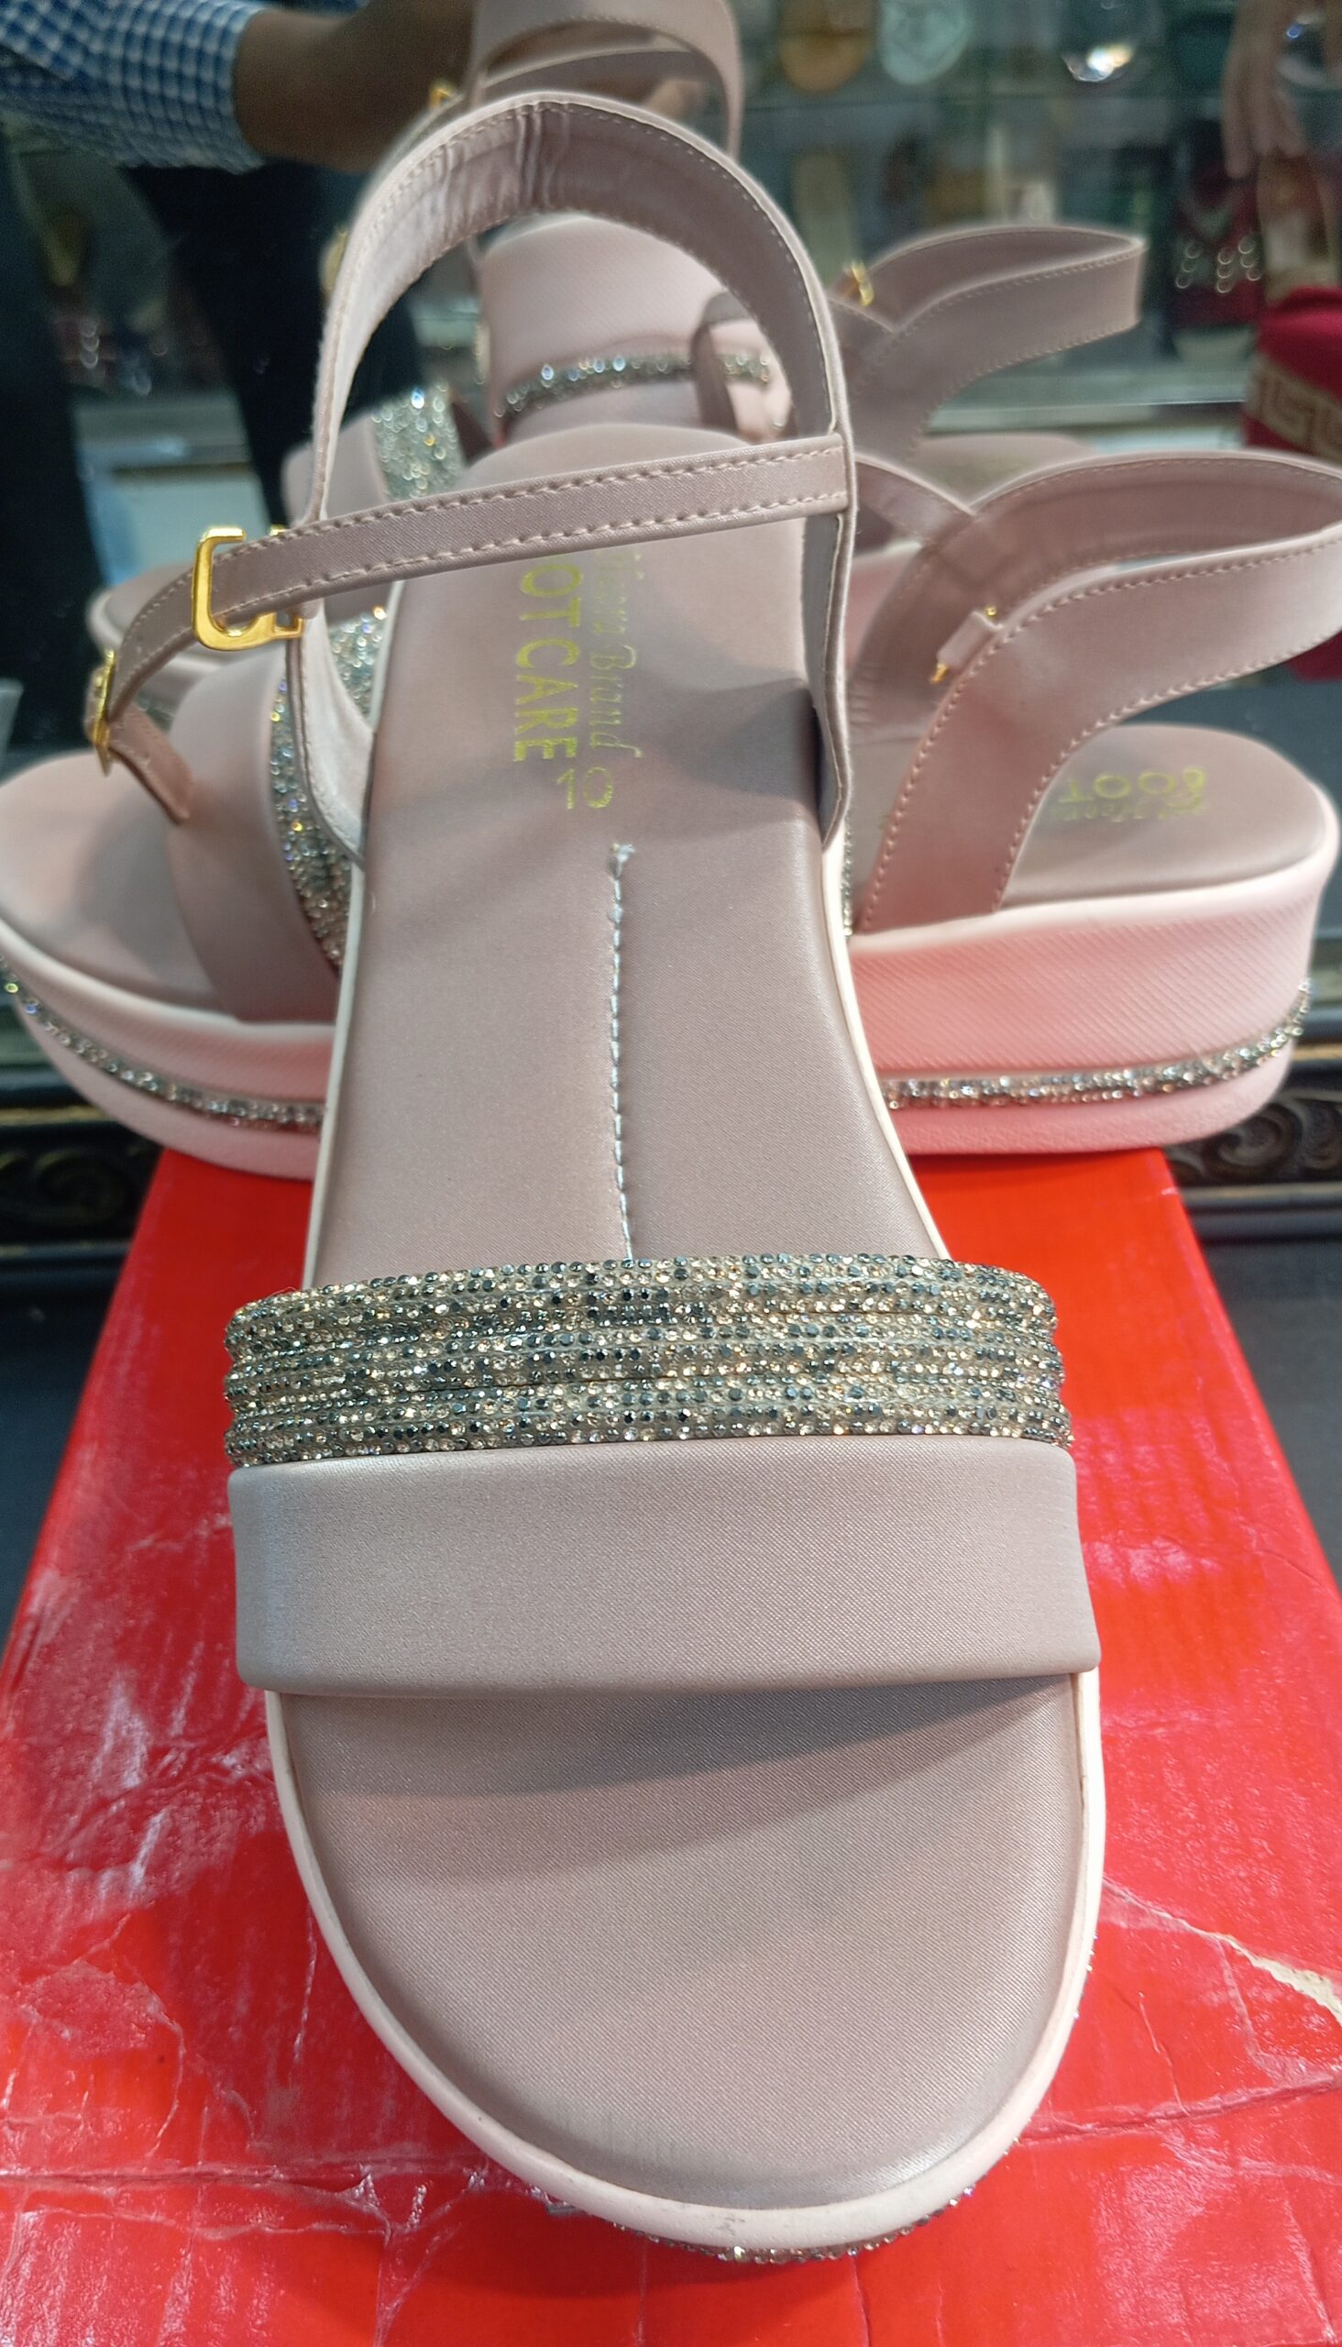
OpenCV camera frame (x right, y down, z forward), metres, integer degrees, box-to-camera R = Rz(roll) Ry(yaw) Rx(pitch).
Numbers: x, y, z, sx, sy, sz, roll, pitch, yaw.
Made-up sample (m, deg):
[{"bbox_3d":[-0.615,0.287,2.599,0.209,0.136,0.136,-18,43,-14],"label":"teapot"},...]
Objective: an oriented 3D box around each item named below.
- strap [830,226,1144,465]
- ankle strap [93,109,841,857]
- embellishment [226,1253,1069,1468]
[{"bbox_3d":[0.068,-0.202,0.484,0.099,0.065,0.083,-7,38,-5],"label":"strap"},{"bbox_3d":[-0.027,-0.101,0.270,0.105,0.062,0.099,-3,56,-1],"label":"ankle strap"},{"bbox_3d":[-0.002,0.025,0.200,0.087,0.035,0.027,-3,56,-1],"label":"embellishment"}]

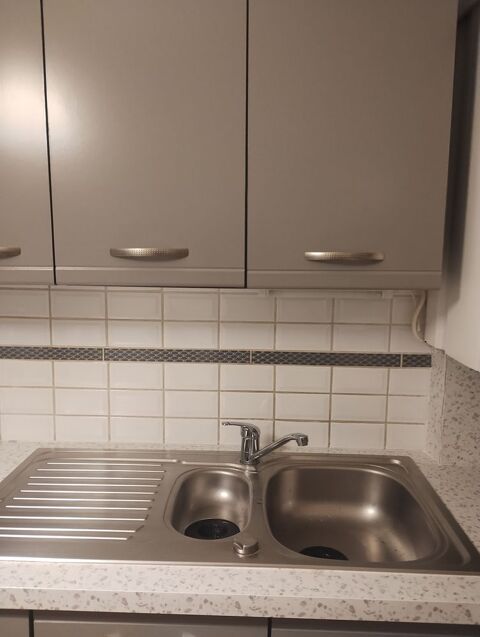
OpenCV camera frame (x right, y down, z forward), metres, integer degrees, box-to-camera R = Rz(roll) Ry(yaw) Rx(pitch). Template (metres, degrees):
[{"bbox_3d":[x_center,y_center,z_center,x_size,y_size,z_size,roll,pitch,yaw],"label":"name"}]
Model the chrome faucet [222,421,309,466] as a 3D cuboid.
[{"bbox_3d":[0.062,0.318,1.245,0.107,0.115,0.207,-7,11,-44],"label":"chrome faucet"}]

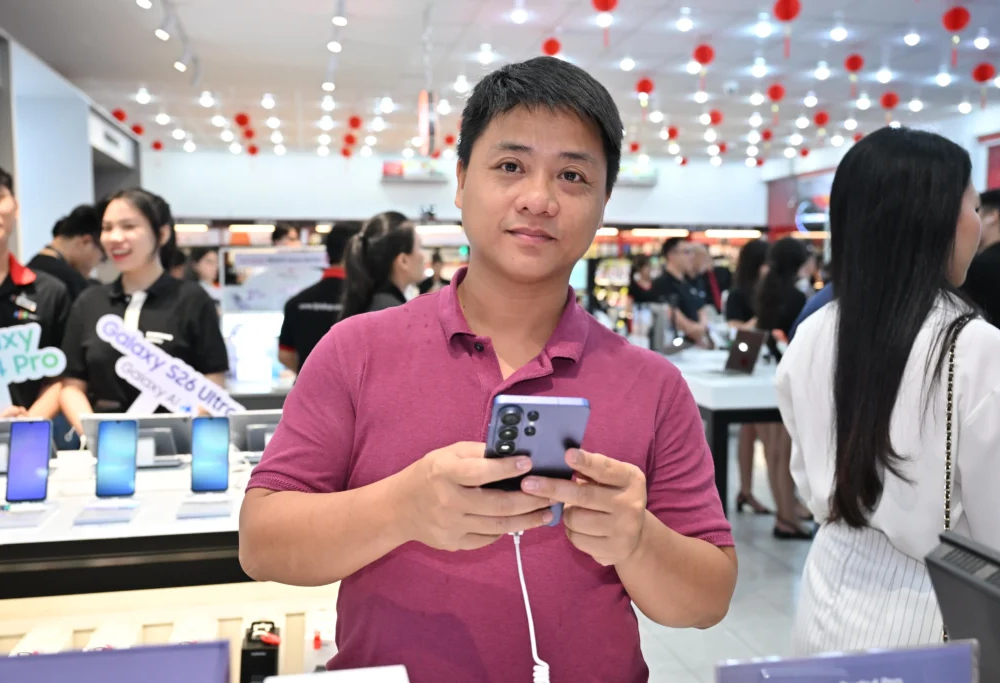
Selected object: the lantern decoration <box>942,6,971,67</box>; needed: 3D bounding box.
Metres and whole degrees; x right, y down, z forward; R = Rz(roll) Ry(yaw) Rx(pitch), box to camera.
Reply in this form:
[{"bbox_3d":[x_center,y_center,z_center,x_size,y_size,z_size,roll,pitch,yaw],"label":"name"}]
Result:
[{"bbox_3d":[2.959,-1.993,5.913,0.154,0.350,0.154,-1,4,-12],"label":"lantern decoration"}]

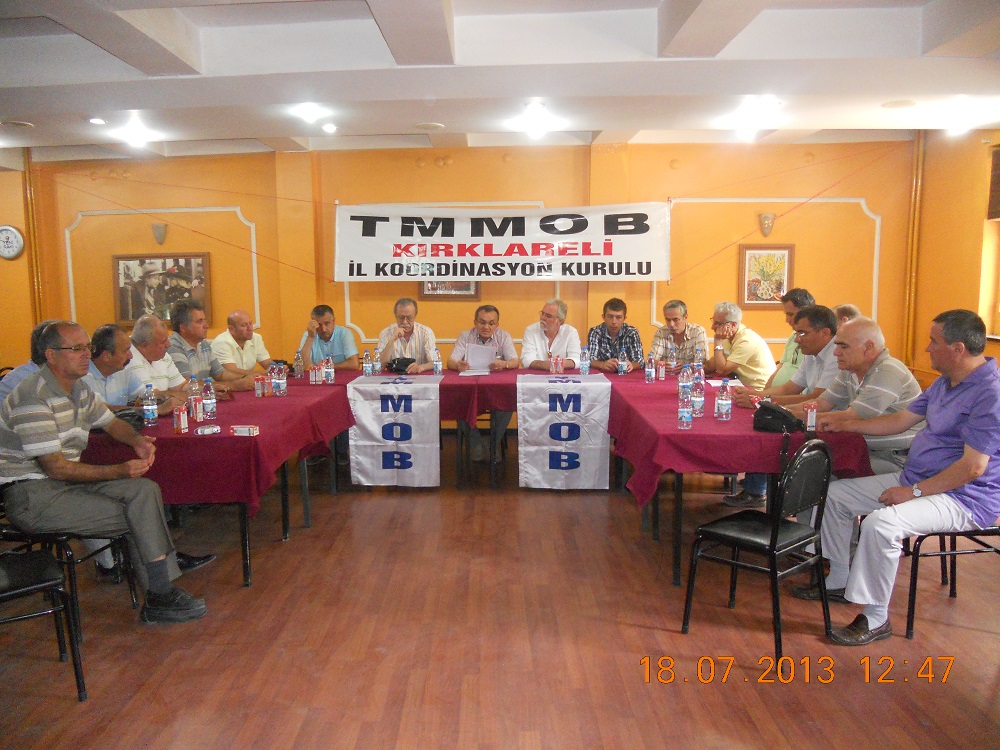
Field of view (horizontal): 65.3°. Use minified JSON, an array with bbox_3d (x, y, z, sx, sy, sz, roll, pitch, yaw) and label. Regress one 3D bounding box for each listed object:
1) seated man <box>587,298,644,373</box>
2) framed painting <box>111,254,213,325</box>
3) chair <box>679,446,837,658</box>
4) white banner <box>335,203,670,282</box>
[{"bbox_3d":[0.970,0.026,6.623,0.556,1.343,0.788,0,7,3],"label":"seated man"},{"bbox_3d":[-3.316,-0.835,7.648,0.949,0.722,0.040,0,7,3],"label":"framed painting"},{"bbox_3d":[1.058,0.655,3.174,0.450,0.870,0.480,-7,10,-44],"label":"chair"},{"bbox_3d":[0.017,-1.178,6.959,3.000,0.690,0.050,-1,7,1],"label":"white banner"}]

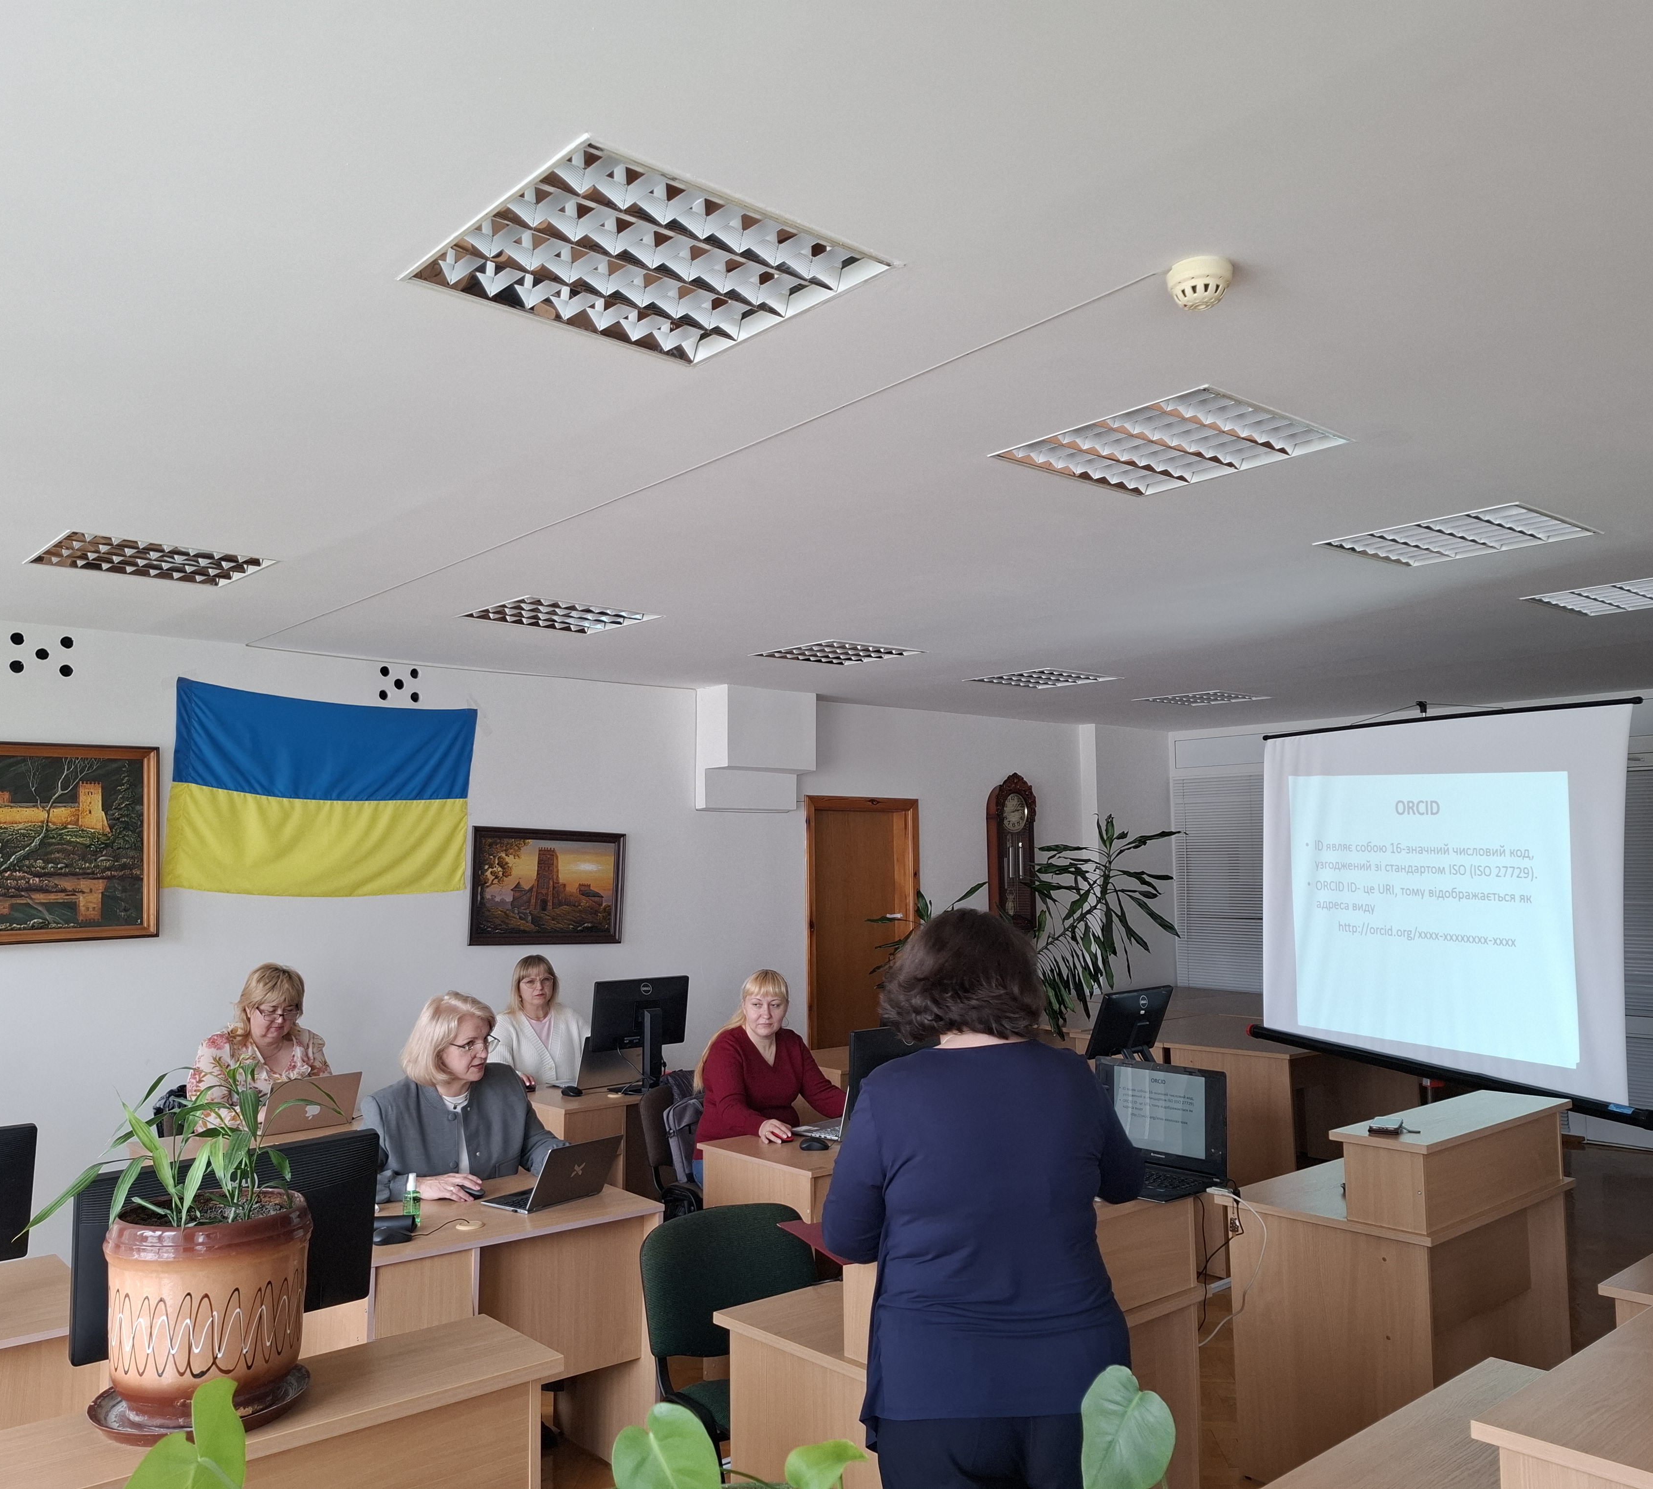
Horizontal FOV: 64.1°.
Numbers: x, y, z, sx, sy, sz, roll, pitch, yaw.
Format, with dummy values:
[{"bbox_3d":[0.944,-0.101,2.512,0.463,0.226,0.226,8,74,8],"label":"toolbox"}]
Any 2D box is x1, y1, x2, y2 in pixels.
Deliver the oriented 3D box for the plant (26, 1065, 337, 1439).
[{"bbox_3d":[-0.850,0.657,1.777,0.393,0.434,0.373,4,-6,-41],"label":"plant"}]

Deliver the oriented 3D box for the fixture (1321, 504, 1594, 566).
[{"bbox_3d":[1.945,-0.654,4.066,0.606,0.070,0.606,4,-6,-40],"label":"fixture"}]

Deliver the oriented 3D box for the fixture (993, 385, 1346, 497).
[{"bbox_3d":[0.822,-0.727,3.157,0.610,0.070,0.610,4,-6,-40],"label":"fixture"}]

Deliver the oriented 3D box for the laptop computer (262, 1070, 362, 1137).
[{"bbox_3d":[-1.885,1.268,4.725,0.317,0.210,0.290,5,-7,-44],"label":"laptop computer"}]

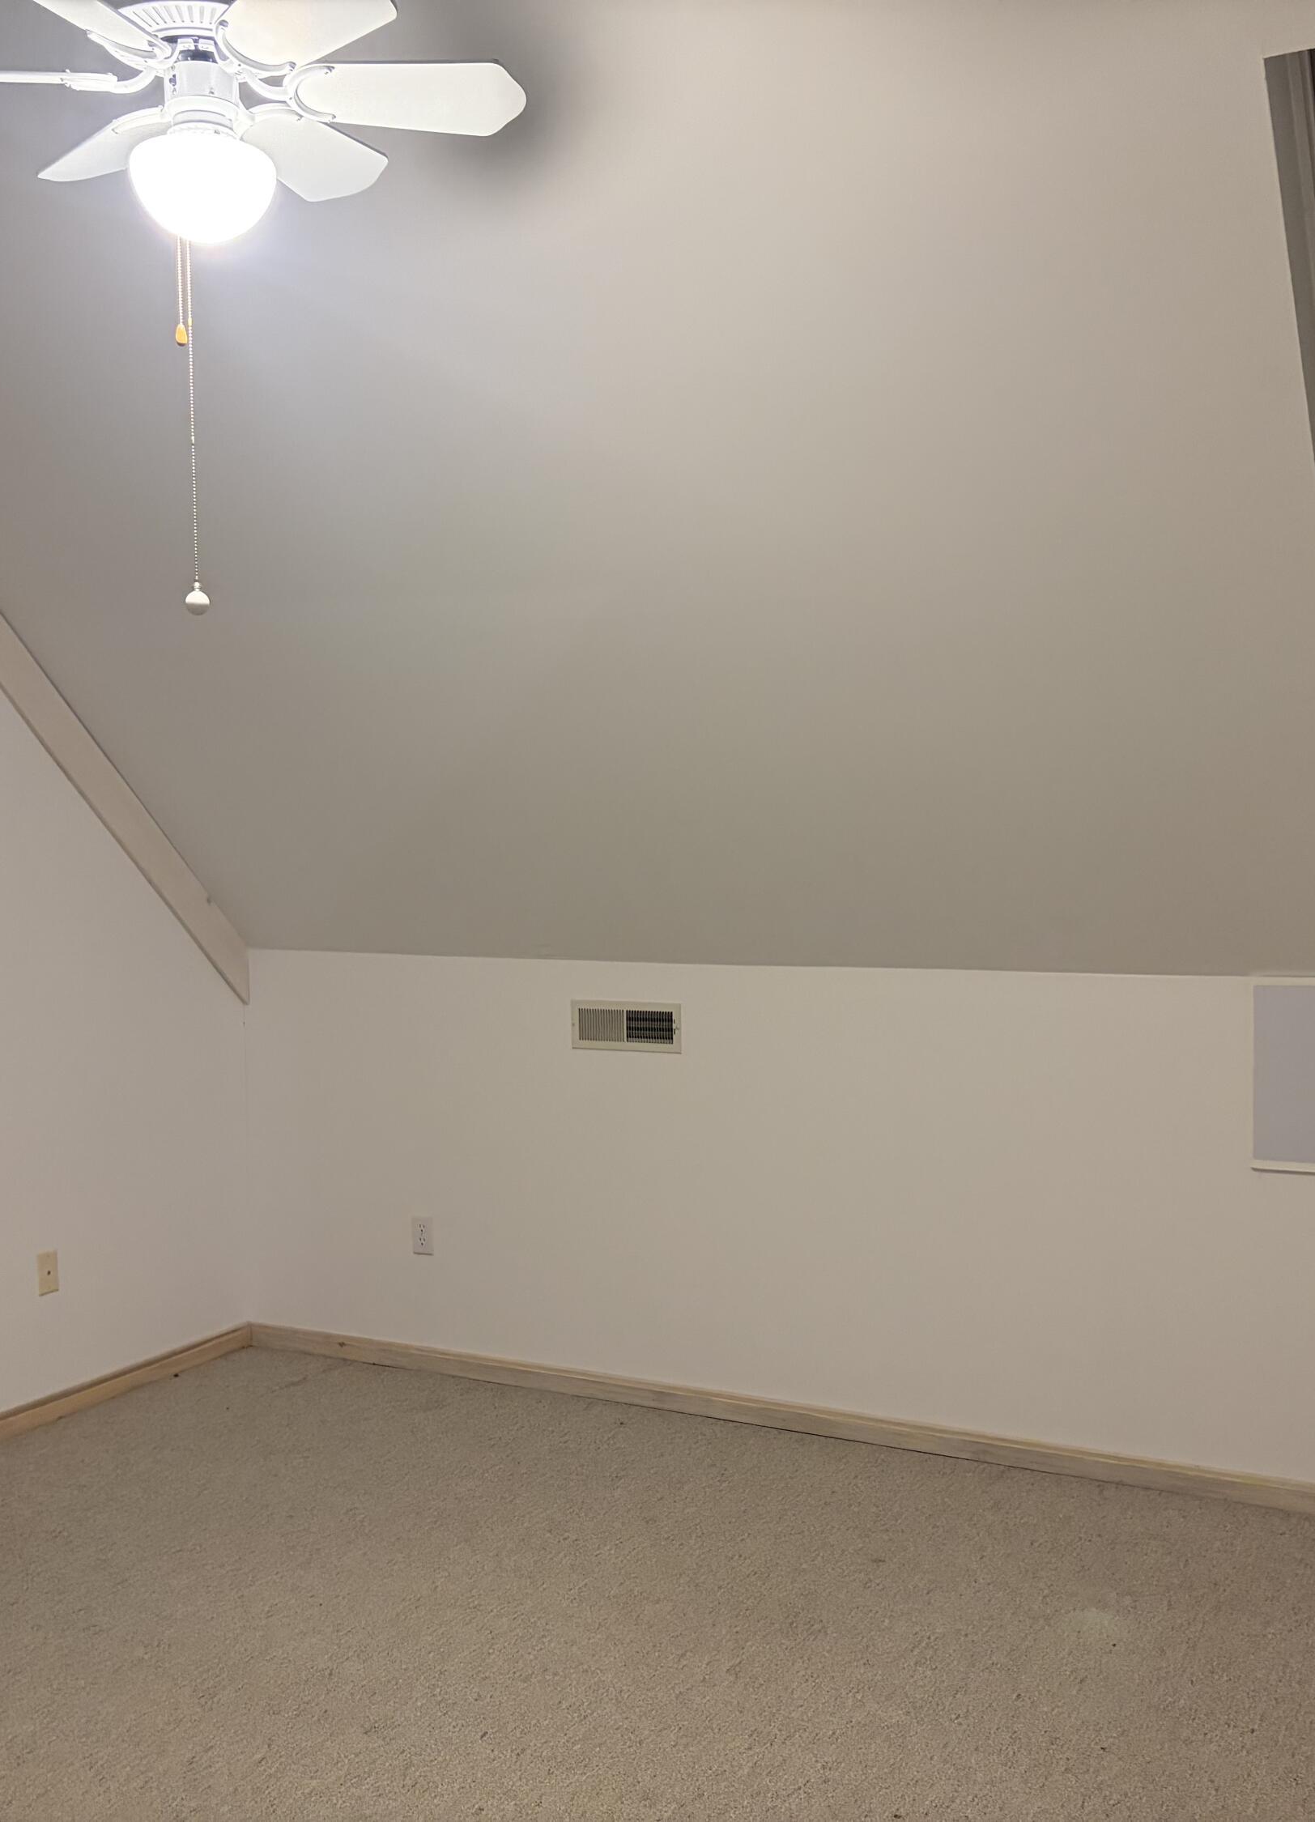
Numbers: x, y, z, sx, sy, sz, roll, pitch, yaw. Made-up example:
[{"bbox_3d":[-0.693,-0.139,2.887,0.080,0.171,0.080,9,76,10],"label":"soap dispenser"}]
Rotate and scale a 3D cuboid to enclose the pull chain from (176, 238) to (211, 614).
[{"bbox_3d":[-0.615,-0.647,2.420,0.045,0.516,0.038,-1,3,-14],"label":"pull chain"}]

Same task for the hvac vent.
[{"bbox_3d":[-0.085,0.324,5.072,0.347,0.138,0.020,1,3,28],"label":"hvac vent"}]

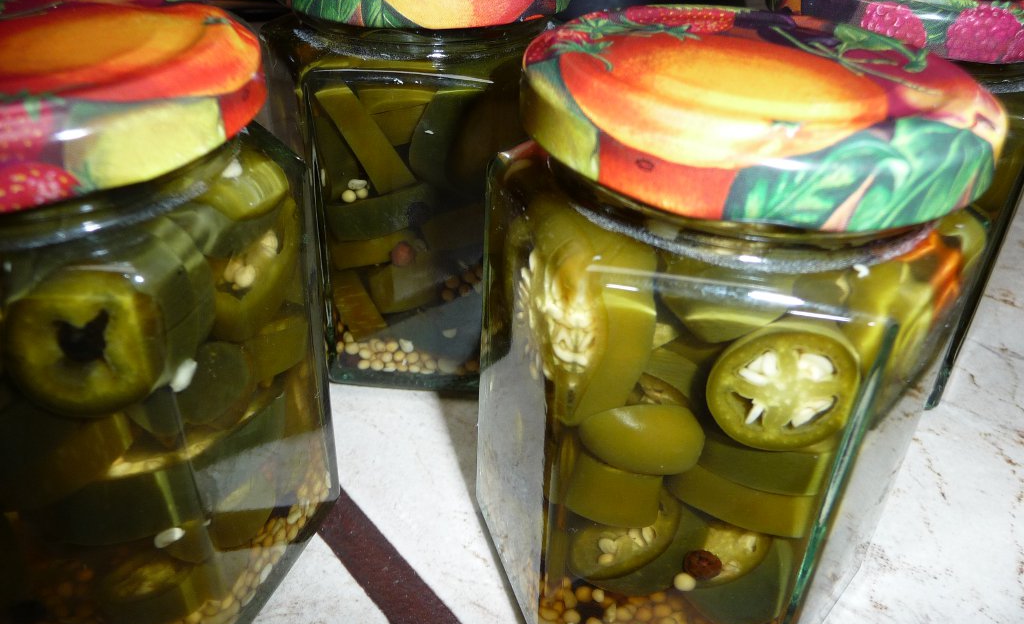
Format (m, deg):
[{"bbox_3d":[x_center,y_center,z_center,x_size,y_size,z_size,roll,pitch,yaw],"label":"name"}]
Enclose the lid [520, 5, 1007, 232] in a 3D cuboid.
[{"bbox_3d":[0.033,-0.030,0.114,0.063,0.010,0.063,2,33,-1],"label":"lid"}]

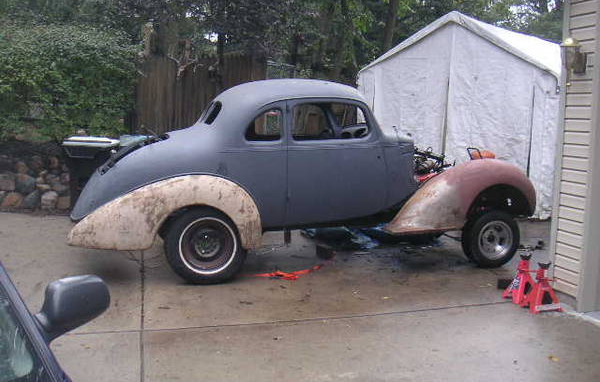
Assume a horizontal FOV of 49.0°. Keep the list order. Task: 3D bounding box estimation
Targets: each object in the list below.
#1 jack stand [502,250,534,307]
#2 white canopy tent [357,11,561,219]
[{"bbox_3d":[1.829,0.718,5.403,0.235,0.375,0.230,-1,6,-8],"label":"jack stand"},{"bbox_3d":[3.985,-1.487,12.638,3.200,2.967,6.100,7,9,34],"label":"white canopy tent"}]

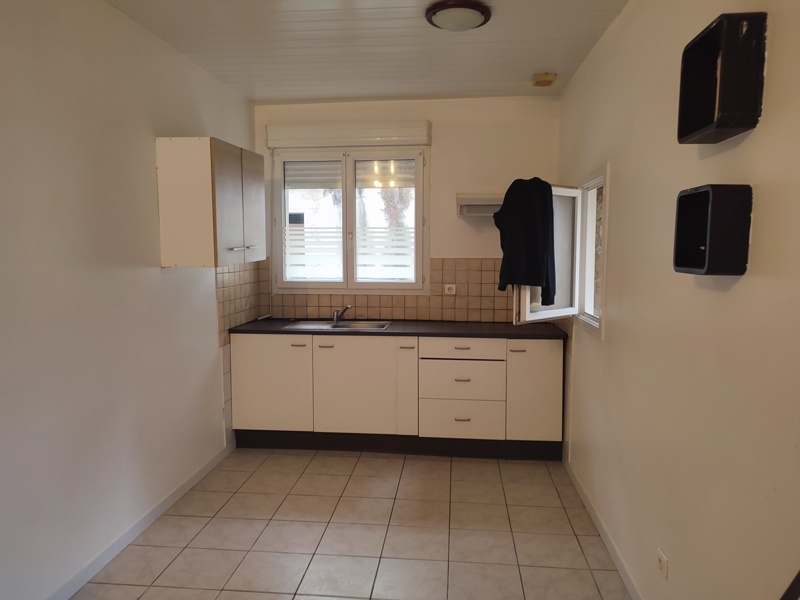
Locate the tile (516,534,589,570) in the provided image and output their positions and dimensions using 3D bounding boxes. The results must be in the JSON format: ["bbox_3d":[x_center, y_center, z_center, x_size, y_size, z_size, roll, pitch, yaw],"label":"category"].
[{"bbox_3d":[0.744,1.249,2.767,0.326,0.010,0.326,1,5,6],"label":"tile"}]

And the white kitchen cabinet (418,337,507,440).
[{"bbox_3d":[0.461,0.594,4.129,0.603,0.709,0.570,1,4,6],"label":"white kitchen cabinet"}]

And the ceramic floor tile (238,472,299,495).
[{"bbox_3d":[-0.819,1.175,3.541,0.322,0.010,0.322,1,4,6],"label":"ceramic floor tile"}]

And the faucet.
[{"bbox_3d":[-0.457,0.122,4.355,0.175,0.165,0.055,4,6,40],"label":"faucet"}]

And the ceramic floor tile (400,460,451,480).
[{"bbox_3d":[0.181,1.133,3.680,0.315,0.010,0.315,1,4,6],"label":"ceramic floor tile"}]

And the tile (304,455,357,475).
[{"bbox_3d":[-0.463,1.154,3.842,0.322,0.010,0.322,1,4,6],"label":"tile"}]

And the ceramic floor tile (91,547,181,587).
[{"bbox_3d":[-1.209,1.222,2.566,0.292,0.010,0.311,1,5,6],"label":"ceramic floor tile"}]

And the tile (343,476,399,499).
[{"bbox_3d":[-0.167,1.153,3.395,0.315,0.010,0.315,1,4,6],"label":"tile"}]

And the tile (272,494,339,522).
[{"bbox_3d":[-0.527,1.202,3.187,0.322,0.010,0.322,1,4,6],"label":"tile"}]

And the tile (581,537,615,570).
[{"bbox_3d":[0.969,1.251,2.745,0.118,0.010,0.326,1,5,6],"label":"tile"}]

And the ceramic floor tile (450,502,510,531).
[{"bbox_3d":[0.433,1.187,3.035,0.316,0.010,0.311,1,5,6],"label":"ceramic floor tile"}]

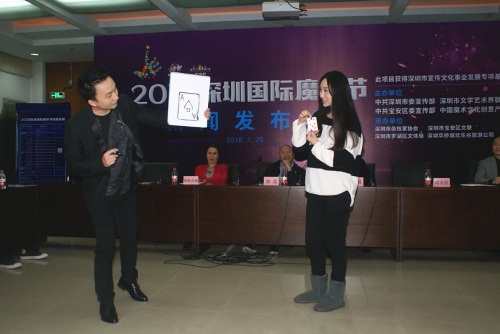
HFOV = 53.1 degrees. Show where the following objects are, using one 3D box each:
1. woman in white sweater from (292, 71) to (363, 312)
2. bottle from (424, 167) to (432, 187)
[{"bbox_3d":[0.553,0.151,3.550,0.430,1.665,0.520,-1,1,-44],"label":"woman in white sweater"},{"bbox_3d":[1.861,0.113,5.220,0.062,0.192,0.062,0,1,0],"label":"bottle"}]

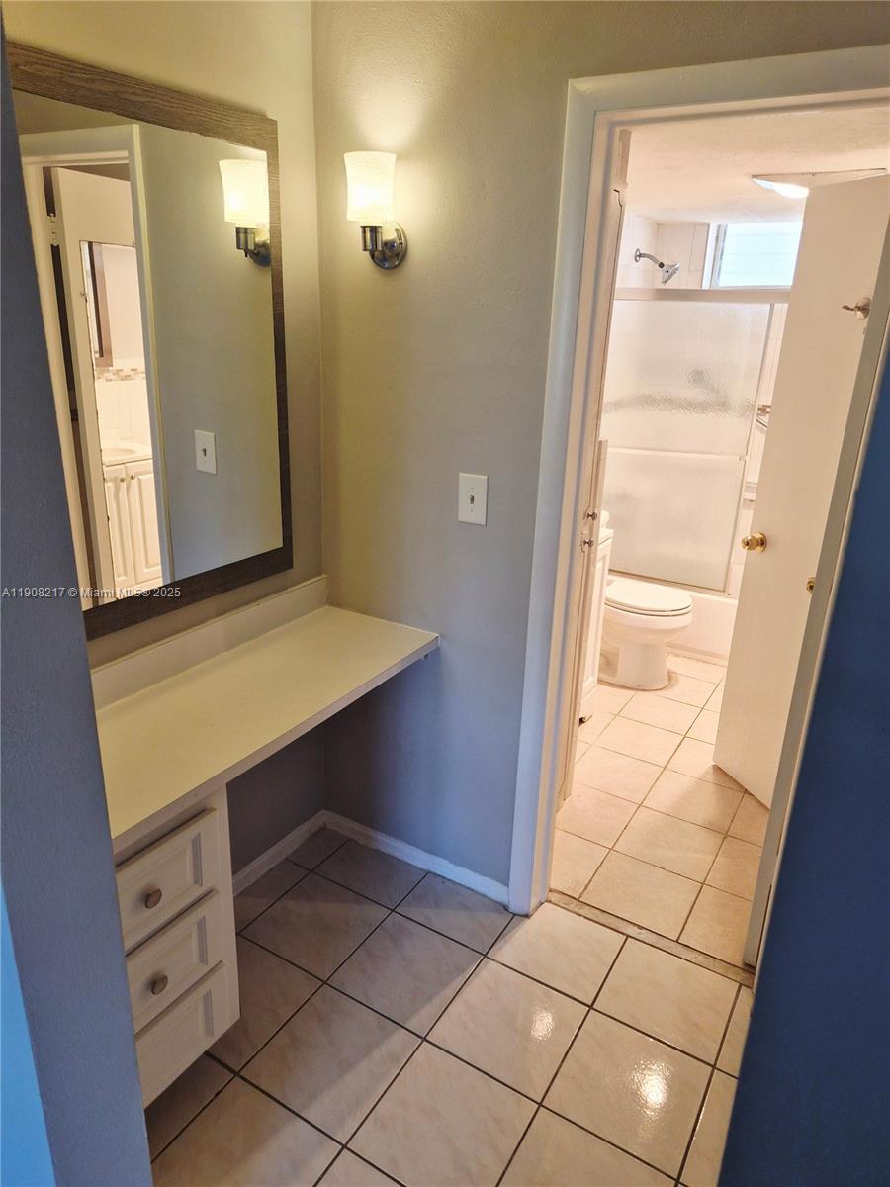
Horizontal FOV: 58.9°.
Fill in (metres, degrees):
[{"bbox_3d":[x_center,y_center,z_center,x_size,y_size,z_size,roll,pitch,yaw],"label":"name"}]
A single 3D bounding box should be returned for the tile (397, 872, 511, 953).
[{"bbox_3d":[0.032,0.933,2.299,0.301,0.010,0.196,14,23,28],"label":"tile"}]

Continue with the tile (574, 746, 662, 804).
[{"bbox_3d":[0.653,0.695,3.028,0.296,0.010,0.296,14,23,28],"label":"tile"}]

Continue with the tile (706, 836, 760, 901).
[{"bbox_3d":[1.018,0.906,2.519,0.299,0.010,0.297,13,23,29],"label":"tile"}]

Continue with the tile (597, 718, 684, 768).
[{"bbox_3d":[0.814,0.619,3.297,0.299,0.010,0.297,13,23,29],"label":"tile"}]

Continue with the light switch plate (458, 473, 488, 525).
[{"bbox_3d":[0.070,-0.239,2.017,0.079,0.124,0.008,13,23,29],"label":"light switch plate"}]

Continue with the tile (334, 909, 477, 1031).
[{"bbox_3d":[-0.100,1.002,2.093,0.301,0.010,0.303,14,23,28],"label":"tile"}]

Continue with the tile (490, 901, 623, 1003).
[{"bbox_3d":[0.316,0.984,2.189,0.301,0.010,0.284,14,23,28],"label":"tile"}]

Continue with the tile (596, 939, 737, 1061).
[{"bbox_3d":[0.578,1.046,2.042,0.300,0.010,0.282,13,23,29],"label":"tile"}]

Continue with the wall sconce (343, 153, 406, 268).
[{"bbox_3d":[-0.168,-0.897,1.862,0.118,0.240,0.143,14,23,28],"label":"wall sconce"}]

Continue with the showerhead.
[{"bbox_3d":[1.096,-1.691,4.082,0.242,0.173,0.085,13,23,29],"label":"showerhead"}]

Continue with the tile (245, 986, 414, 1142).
[{"bbox_3d":[-0.260,1.085,1.843,0.300,0.010,0.302,13,23,29],"label":"tile"}]

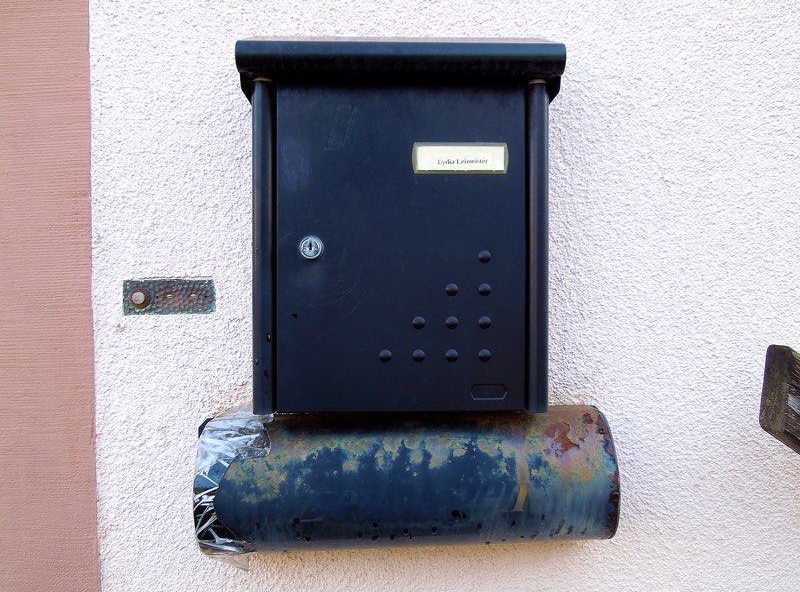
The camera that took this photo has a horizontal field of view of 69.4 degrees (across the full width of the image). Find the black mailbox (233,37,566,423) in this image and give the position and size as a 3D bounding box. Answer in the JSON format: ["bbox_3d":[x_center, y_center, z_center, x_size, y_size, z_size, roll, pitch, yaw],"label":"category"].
[{"bbox_3d":[0.000,-0.086,0.615,0.322,0.405,0.095,0,1,-2],"label":"black mailbox"}]

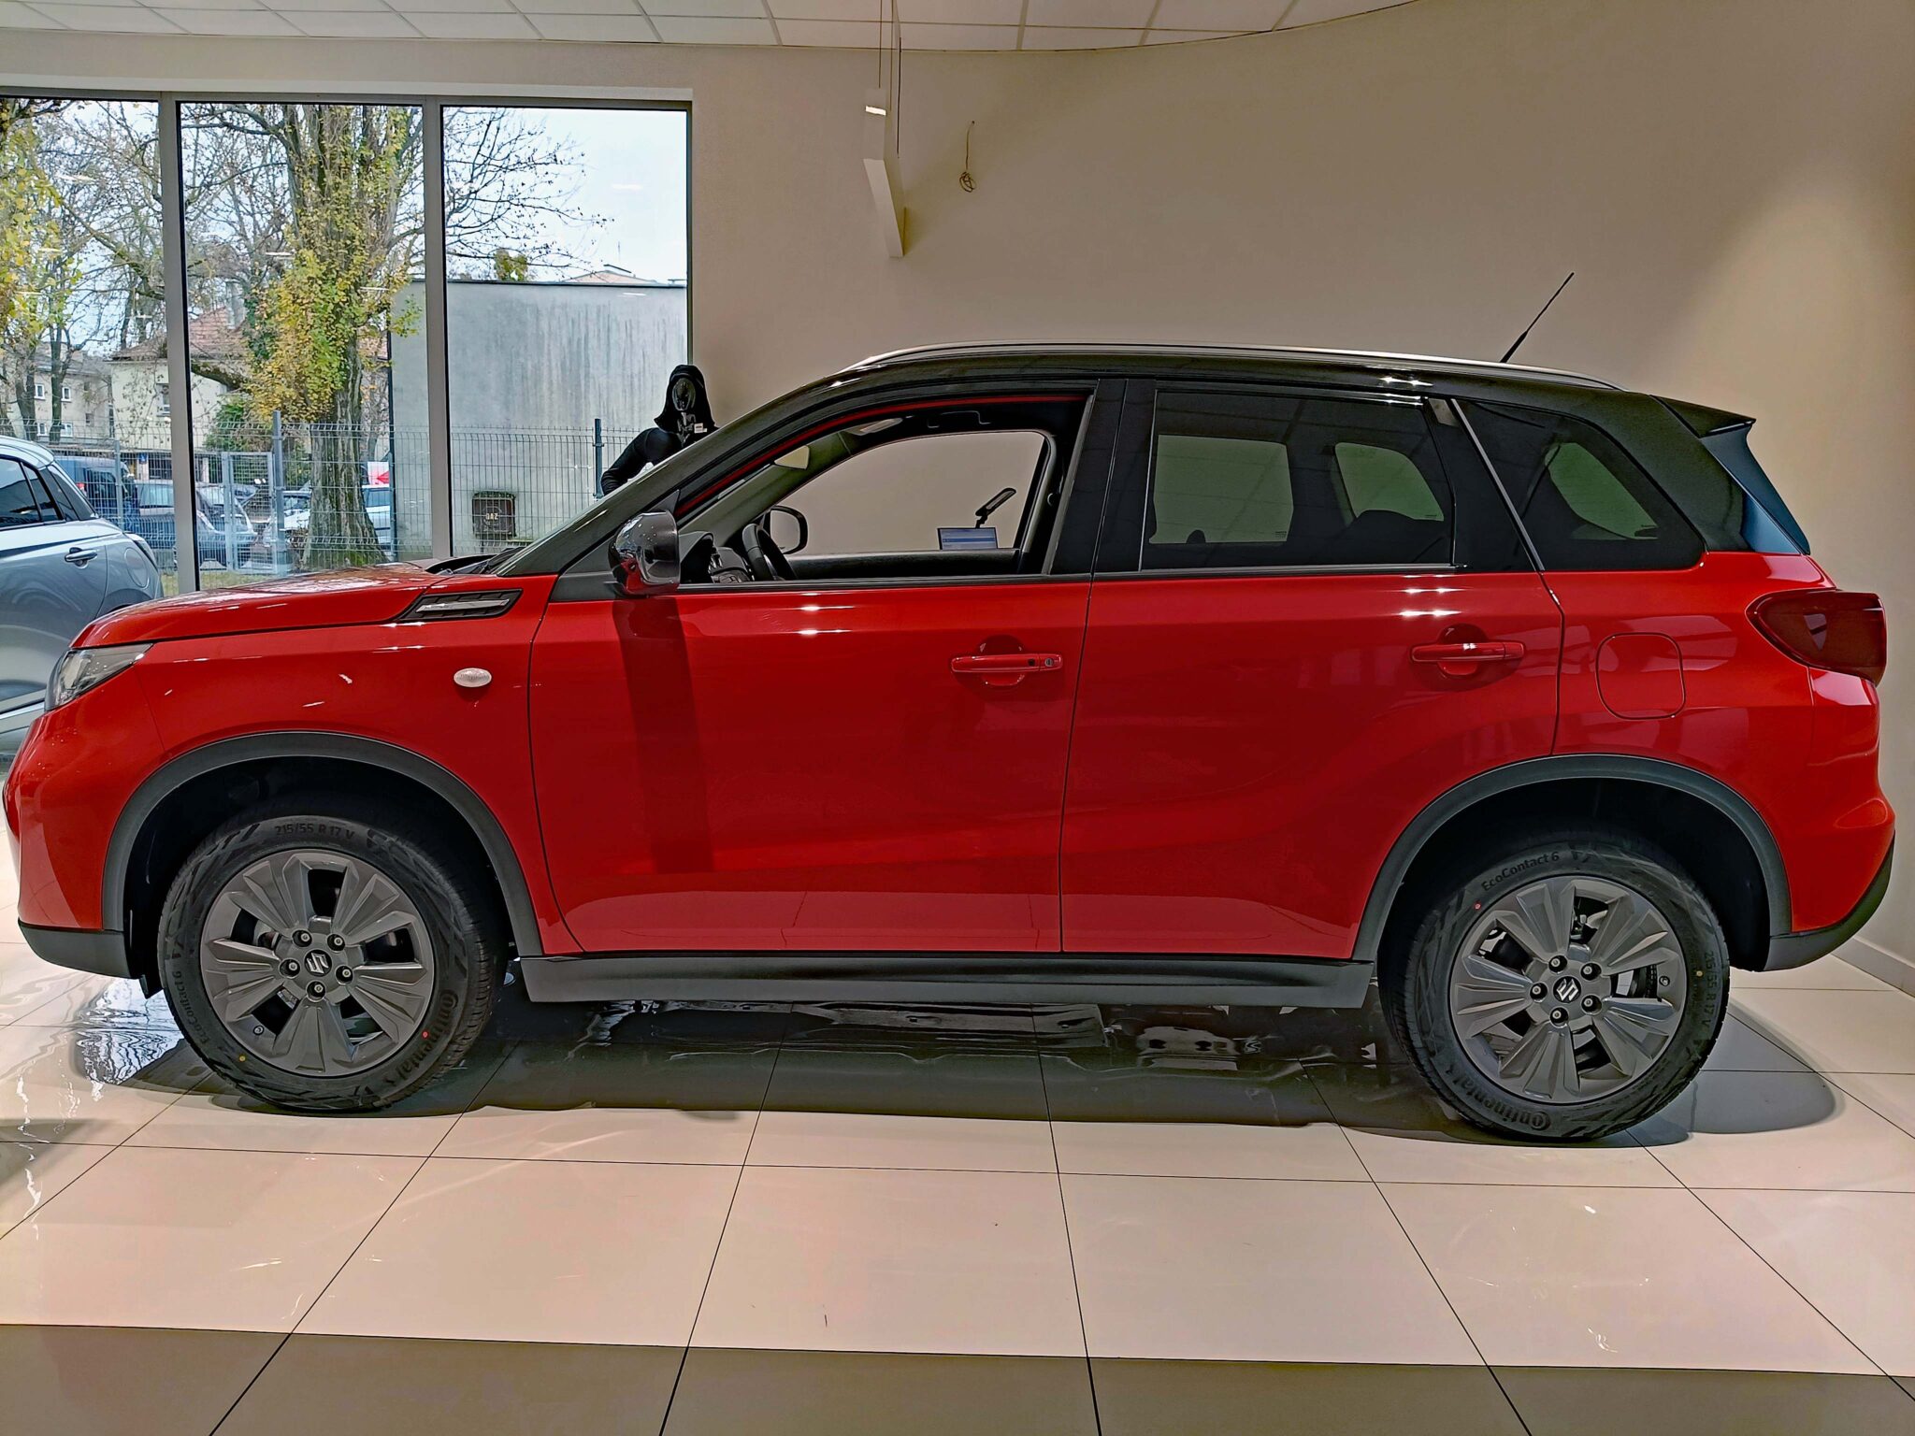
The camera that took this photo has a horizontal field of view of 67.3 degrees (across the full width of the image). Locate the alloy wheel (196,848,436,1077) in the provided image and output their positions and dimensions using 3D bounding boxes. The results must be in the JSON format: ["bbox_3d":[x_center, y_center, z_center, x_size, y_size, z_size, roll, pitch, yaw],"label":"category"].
[{"bbox_3d":[-1.271,0.472,2.950,0.472,0.472,0.185,1,8,0],"label":"alloy wheel"}]

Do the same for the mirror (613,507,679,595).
[{"bbox_3d":[-0.585,-0.315,2.715,0.125,0.160,0.225,1,8,0],"label":"mirror"}]

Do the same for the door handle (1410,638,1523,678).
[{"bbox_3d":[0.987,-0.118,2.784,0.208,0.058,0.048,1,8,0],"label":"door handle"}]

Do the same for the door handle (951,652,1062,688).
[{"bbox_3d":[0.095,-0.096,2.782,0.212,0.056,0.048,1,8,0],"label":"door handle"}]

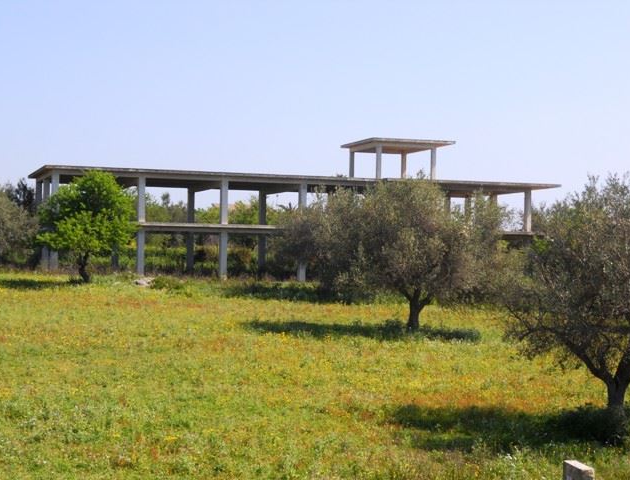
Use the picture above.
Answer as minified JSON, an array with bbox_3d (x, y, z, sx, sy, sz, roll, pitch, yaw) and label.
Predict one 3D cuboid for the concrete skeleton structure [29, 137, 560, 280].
[{"bbox_3d":[-1.393,-1.898,80.591,33.938,9.332,10.647,1,-1,-19],"label":"concrete skeleton structure"}]

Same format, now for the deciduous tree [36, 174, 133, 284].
[{"bbox_3d":[-11.978,-0.708,63.000,5.137,5.871,5.000,1,-1,0],"label":"deciduous tree"}]

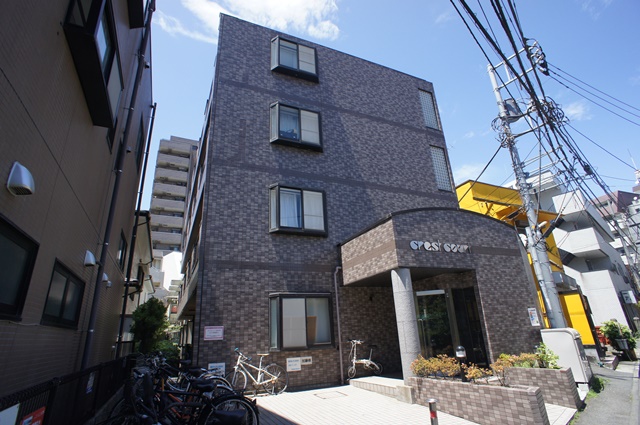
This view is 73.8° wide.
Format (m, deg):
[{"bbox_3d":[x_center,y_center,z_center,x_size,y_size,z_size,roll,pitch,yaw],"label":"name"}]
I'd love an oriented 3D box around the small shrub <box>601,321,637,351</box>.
[{"bbox_3d":[11.559,4.802,16.500,1.000,1.000,0.950,7,-24,-23],"label":"small shrub"}]

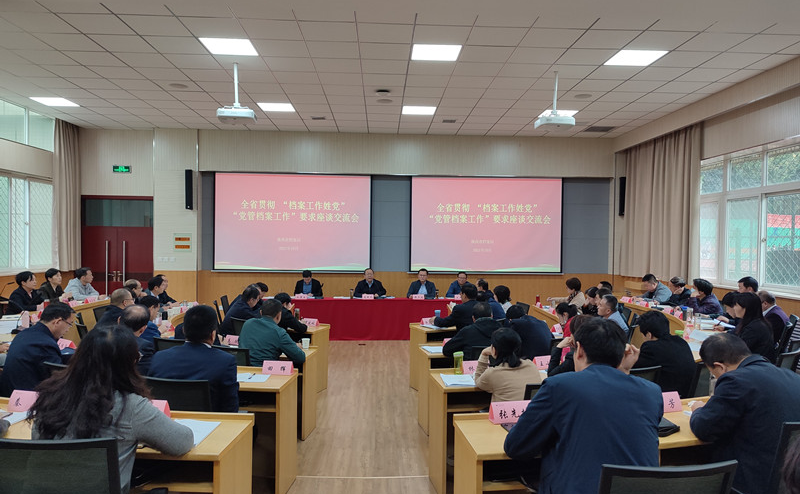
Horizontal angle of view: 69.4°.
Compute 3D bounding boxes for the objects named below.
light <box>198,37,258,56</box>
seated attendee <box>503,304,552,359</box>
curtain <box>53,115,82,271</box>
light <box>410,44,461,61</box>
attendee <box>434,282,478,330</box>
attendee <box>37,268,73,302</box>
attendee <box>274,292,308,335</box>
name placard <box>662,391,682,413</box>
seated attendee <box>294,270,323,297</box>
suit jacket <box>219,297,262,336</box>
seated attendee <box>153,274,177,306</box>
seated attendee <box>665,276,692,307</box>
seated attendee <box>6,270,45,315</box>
[{"bbox_3d":[-1.973,-2.323,6.692,0.590,0.070,0.590,1,1,-2],"label":"light"},{"bbox_3d":[1.211,1.195,5.474,0.530,1.260,0.800,1,1,-15],"label":"seated attendee"},{"bbox_3d":[-6.424,-0.961,11.146,0.170,2.830,0.800,1,0,-2],"label":"curtain"},{"bbox_3d":[0.423,-2.291,6.772,0.600,0.050,0.600,1,0,-2],"label":"light"},{"bbox_3d":[0.743,1.089,6.502,0.560,1.280,0.780,0,1,-44],"label":"attendee"},{"bbox_3d":[-5.051,0.968,8.454,0.680,1.290,0.500,1,0,-5],"label":"attendee"},{"bbox_3d":[-1.305,1.079,6.319,0.540,1.180,0.720,1,0,3],"label":"attendee"},{"bbox_3d":[1.587,0.940,3.499,0.220,0.100,0.095,1,0,-16],"label":"name placard"},{"bbox_3d":[-1.754,1.028,10.907,0.540,1.200,0.680,1,0,-2],"label":"seated attendee"},{"bbox_3d":[-1.815,0.887,6.700,0.560,0.620,0.500,1,1,-32],"label":"suit jacket"},{"bbox_3d":[-3.532,1.027,8.450,0.750,1.230,0.520,1,0,-20],"label":"seated attendee"},{"bbox_3d":[4.449,1.117,9.359,0.640,1.250,0.500,1,0,4],"label":"seated attendee"},{"bbox_3d":[-5.031,0.972,7.754,0.680,1.280,0.500,1,0,-5],"label":"seated attendee"}]

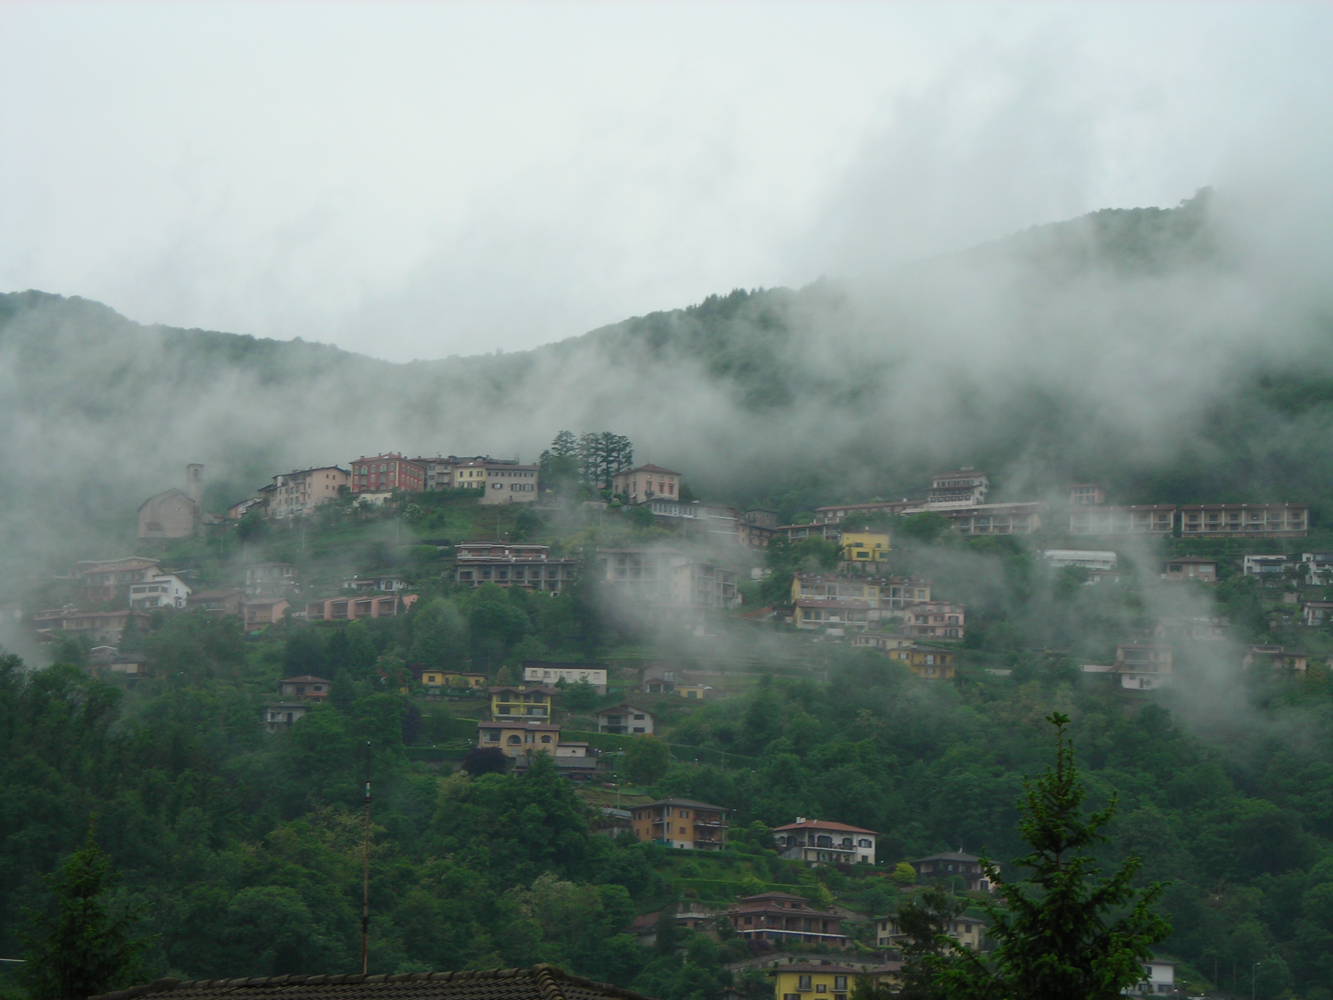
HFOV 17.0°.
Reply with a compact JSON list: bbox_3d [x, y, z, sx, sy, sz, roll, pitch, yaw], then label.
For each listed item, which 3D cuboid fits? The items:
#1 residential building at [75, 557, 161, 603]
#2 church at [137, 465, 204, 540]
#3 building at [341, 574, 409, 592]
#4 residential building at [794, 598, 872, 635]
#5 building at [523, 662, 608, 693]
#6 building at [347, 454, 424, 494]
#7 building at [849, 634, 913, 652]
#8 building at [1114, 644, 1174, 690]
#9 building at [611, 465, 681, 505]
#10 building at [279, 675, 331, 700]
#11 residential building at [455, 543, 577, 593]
[{"bbox_3d":[-129.220,19.350,1055.000,16.000,12.070,11.500,-4,-11,23],"label":"residential building"},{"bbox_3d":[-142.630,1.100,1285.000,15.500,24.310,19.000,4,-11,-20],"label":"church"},{"bbox_3d":[-72.770,21.120,1115.000,15.000,5.140,8.500,-3,-11,16],"label":"building"},{"bbox_3d":[39.270,27.550,1060.000,17.300,8.240,8.500,3,-11,-14],"label":"residential building"},{"bbox_3d":[-22.530,39.780,990.000,17.840,7.850,10.000,1,-10,-8],"label":"building"},{"bbox_3d":[-85.720,-7.120,1370.000,17.400,13.140,16.000,-5,-12,28],"label":"building"},{"bbox_3d":[51.020,34.080,1060.000,13.000,4.950,8.500,4,-11,-20],"label":"building"},{"bbox_3d":[111.130,39.150,1040.000,12.500,11.760,10.500,0,-10,2],"label":"building"},{"bbox_3d":[-5.390,-3.820,1250.000,15.110,12.680,12.800,8,-13,-39],"label":"building"},{"bbox_3d":[-80.870,42.160,1000.000,10.870,6.270,10.000,0,-10,-2],"label":"building"},{"bbox_3d":[-36.900,16.980,1095.000,29.560,13.460,14.000,0,-10,-1],"label":"residential building"}]

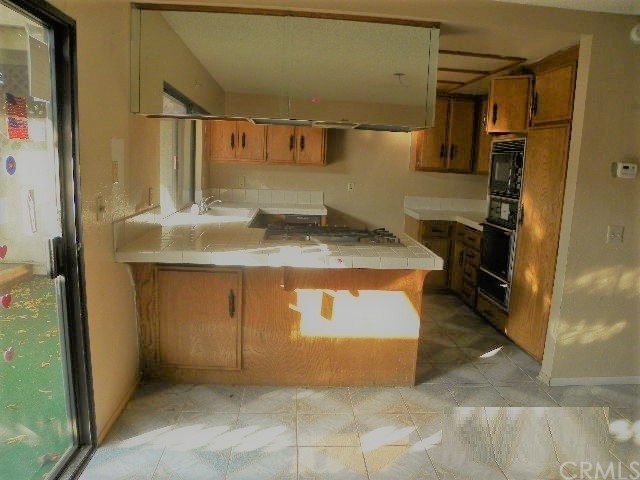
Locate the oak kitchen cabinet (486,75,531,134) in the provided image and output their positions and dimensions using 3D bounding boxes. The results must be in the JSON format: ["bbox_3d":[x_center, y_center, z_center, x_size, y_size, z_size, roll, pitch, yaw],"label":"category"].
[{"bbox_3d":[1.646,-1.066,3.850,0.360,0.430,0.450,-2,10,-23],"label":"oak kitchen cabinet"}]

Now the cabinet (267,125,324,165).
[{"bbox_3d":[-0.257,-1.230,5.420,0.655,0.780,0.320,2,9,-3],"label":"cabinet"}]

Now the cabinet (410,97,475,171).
[{"bbox_3d":[1.420,-1.196,5.517,0.670,0.830,0.320,2,9,-3],"label":"cabinet"}]

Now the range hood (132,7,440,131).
[{"bbox_3d":[-0.202,-1.041,3.053,1.780,0.600,0.520,2,9,-3],"label":"range hood"}]

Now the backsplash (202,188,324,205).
[{"bbox_3d":[-0.670,-0.501,5.678,1.410,0.157,0.020,2,9,-3],"label":"backsplash"}]

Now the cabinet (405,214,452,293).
[{"bbox_3d":[1.250,0.160,5.590,0.440,0.870,0.600,2,9,-3],"label":"cabinet"}]

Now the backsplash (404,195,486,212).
[{"bbox_3d":[1.530,-0.432,5.810,1.010,0.155,0.020,2,9,-3],"label":"backsplash"}]

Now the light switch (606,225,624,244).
[{"bbox_3d":[1.938,-0.035,3.154,0.115,0.115,0.012,2,9,-3],"label":"light switch"}]

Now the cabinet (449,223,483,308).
[{"bbox_3d":[1.773,0.294,4.910,0.600,0.870,0.750,2,9,-3],"label":"cabinet"}]

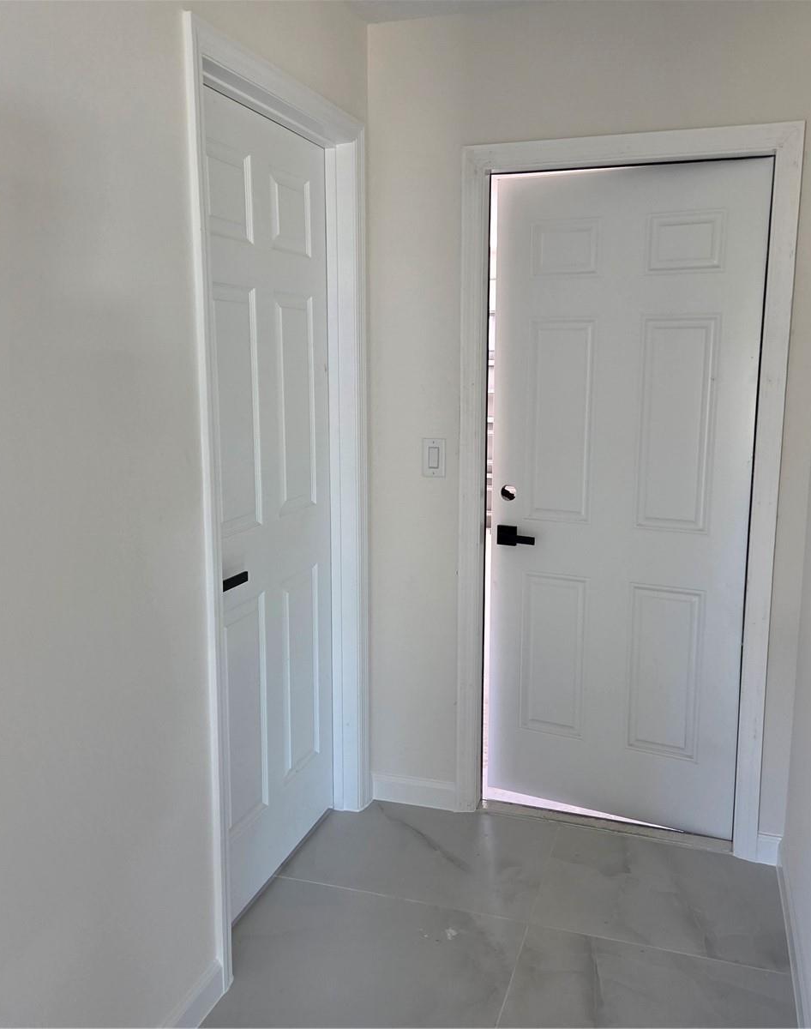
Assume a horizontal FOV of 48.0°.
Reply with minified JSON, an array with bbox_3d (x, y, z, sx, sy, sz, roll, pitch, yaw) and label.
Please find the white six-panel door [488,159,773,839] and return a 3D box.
[{"bbox_3d":[0.642,-0.022,2.773,0.800,1.975,0.045,5,11,25],"label":"white six-panel door"}]

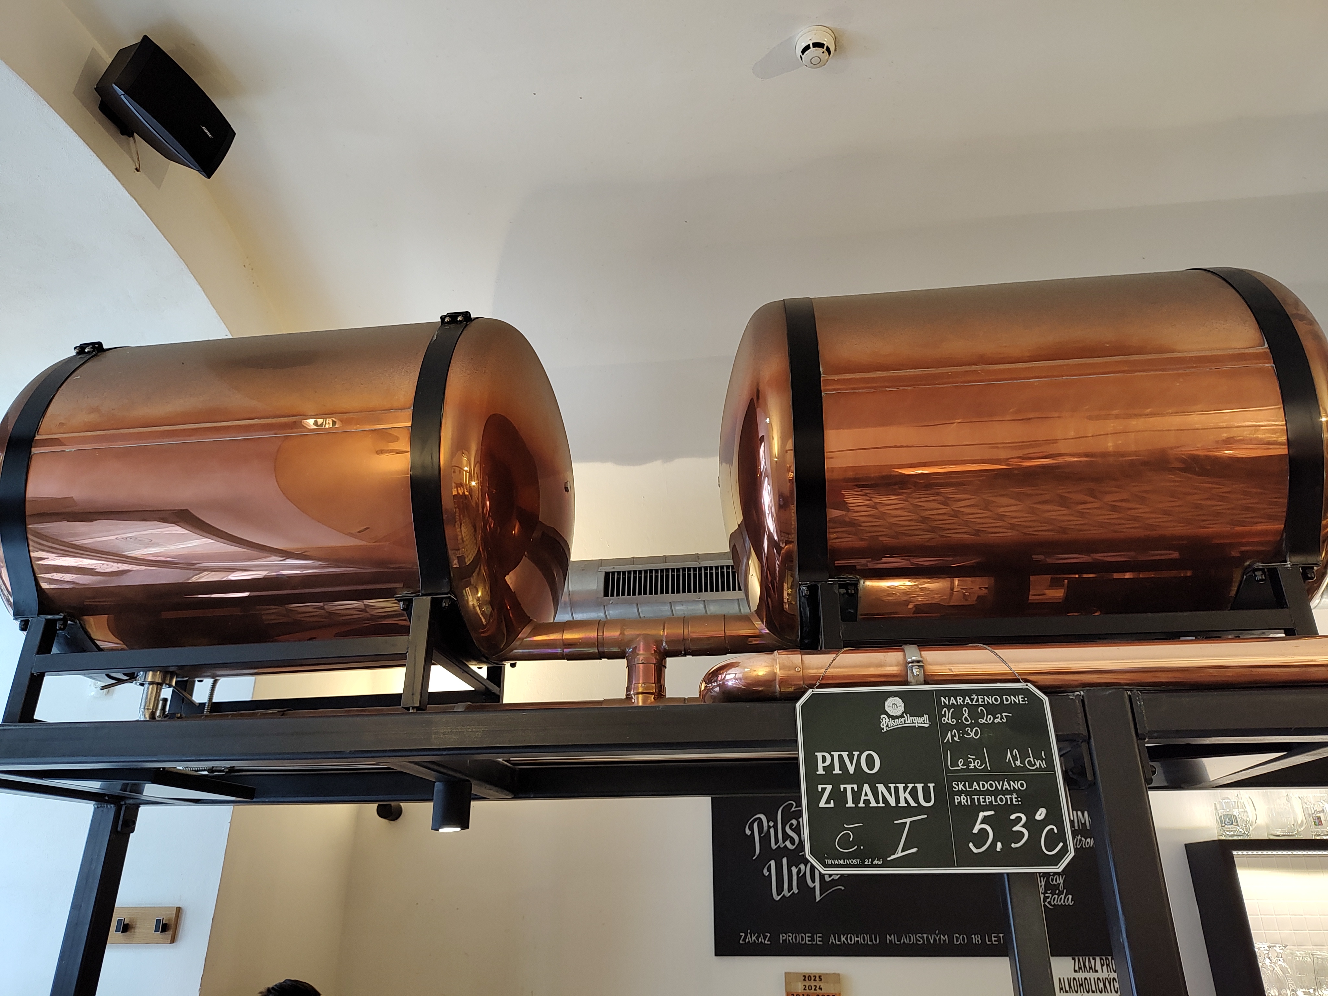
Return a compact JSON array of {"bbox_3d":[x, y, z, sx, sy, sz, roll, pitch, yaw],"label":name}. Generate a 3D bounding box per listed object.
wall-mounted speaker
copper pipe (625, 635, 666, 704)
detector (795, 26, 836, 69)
[{"bbox_3d":[-1.368,-1.068,2.422,0.161,0.165,0.353,16,-16,19],"label":"wall-mounted speaker"},{"bbox_3d":[-0.040,0.390,1.942,0.088,0.160,0.088,-3,-22,6],"label":"copper pipe"},{"bbox_3d":[0.414,-1.208,2.388,0.109,0.061,0.109,-3,-27,6],"label":"detector"}]

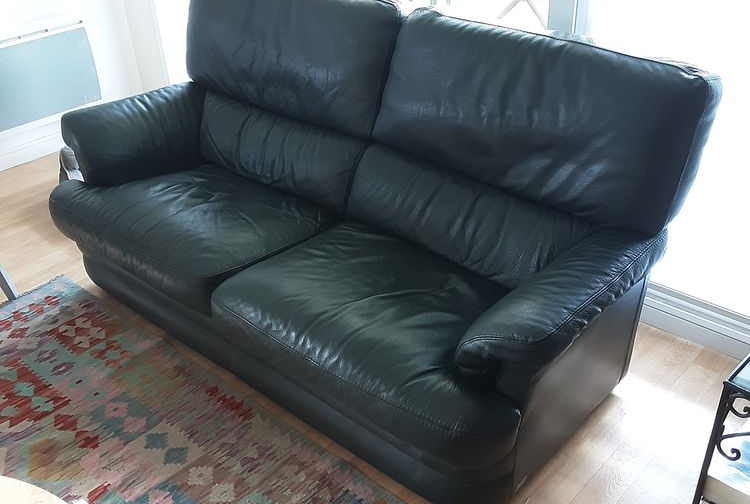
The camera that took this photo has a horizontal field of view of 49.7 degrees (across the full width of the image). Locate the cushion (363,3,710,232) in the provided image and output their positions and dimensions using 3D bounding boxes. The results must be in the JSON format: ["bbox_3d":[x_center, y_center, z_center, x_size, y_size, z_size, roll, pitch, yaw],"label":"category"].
[{"bbox_3d":[0.422,-0.394,2.266,0.941,0.415,0.218,24,26,35],"label":"cushion"}]

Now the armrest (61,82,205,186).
[{"bbox_3d":[-0.789,-0.468,2.968,0.202,0.227,0.706,24,42,35],"label":"armrest"}]

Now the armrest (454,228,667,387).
[{"bbox_3d":[0.474,0.108,1.995,0.198,0.218,0.706,24,42,35],"label":"armrest"}]

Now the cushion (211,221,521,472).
[{"bbox_3d":[0.044,0.183,2.175,0.899,0.205,0.529,24,42,35],"label":"cushion"}]

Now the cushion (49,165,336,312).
[{"bbox_3d":[-0.628,-0.120,2.692,0.907,0.205,0.529,24,42,35],"label":"cushion"}]

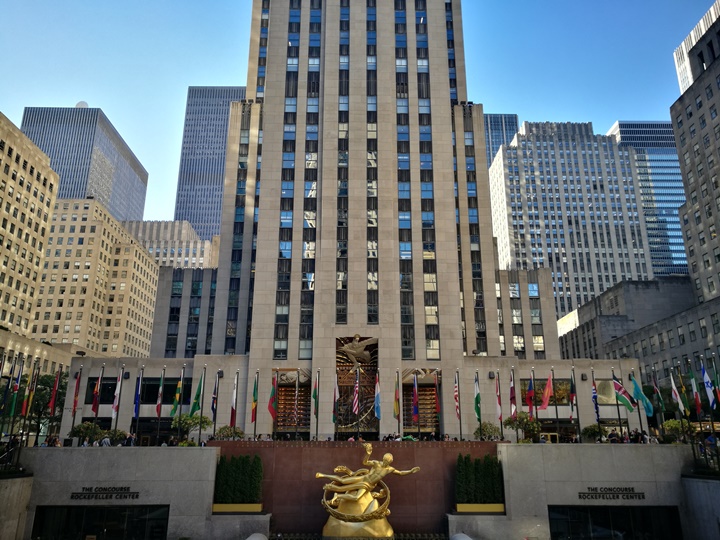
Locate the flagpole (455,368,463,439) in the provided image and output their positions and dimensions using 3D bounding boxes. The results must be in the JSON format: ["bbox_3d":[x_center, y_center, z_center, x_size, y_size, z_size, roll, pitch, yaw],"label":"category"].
[{"bbox_3d":[7.190,10.367,40.174,0.130,6.447,0.130,0,-17,-1],"label":"flagpole"}]

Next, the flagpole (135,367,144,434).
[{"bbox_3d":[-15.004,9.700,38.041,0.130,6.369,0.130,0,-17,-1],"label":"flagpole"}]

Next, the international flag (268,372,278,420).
[{"bbox_3d":[-6.203,9.144,40.275,0.501,3.226,0.380,0,-17,-1],"label":"international flag"}]

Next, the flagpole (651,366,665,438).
[{"bbox_3d":[19.175,9.261,35.811,0.130,5.980,0.130,0,-17,-1],"label":"flagpole"}]

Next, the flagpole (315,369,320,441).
[{"bbox_3d":[-2.899,9.933,38.806,0.140,6.074,0.140,0,-17,0],"label":"flagpole"}]

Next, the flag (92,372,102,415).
[{"bbox_3d":[-17.886,8.534,38.339,0.420,2.873,0.380,0,-17,-1],"label":"flag"}]

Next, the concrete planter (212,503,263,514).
[{"bbox_3d":[-7.170,14.143,33.310,2.890,0.600,0.750,0,-17,-1],"label":"concrete planter"}]

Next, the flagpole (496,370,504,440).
[{"bbox_3d":[9.782,9.954,38.812,0.140,6.113,0.140,0,-17,0],"label":"flagpole"}]

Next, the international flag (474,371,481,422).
[{"bbox_3d":[8.534,9.292,40.531,0.420,3.351,0.380,0,-17,-1],"label":"international flag"}]

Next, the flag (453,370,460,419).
[{"bbox_3d":[6.443,8.326,37.194,0.420,3.050,0.350,0,-17,-1],"label":"flag"}]

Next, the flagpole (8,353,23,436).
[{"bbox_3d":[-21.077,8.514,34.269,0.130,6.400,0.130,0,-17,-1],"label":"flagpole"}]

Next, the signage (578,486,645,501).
[{"bbox_3d":[15.862,14.111,35.462,4.244,0.801,0.100,0,-17,-1],"label":"signage"}]

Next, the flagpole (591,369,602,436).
[{"bbox_3d":[16.366,9.961,38.604,0.130,6.347,0.130,0,-17,-1],"label":"flagpole"}]

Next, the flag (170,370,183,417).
[{"bbox_3d":[-12.013,8.067,36.765,0.785,2.952,0.500,0,-17,0],"label":"flag"}]

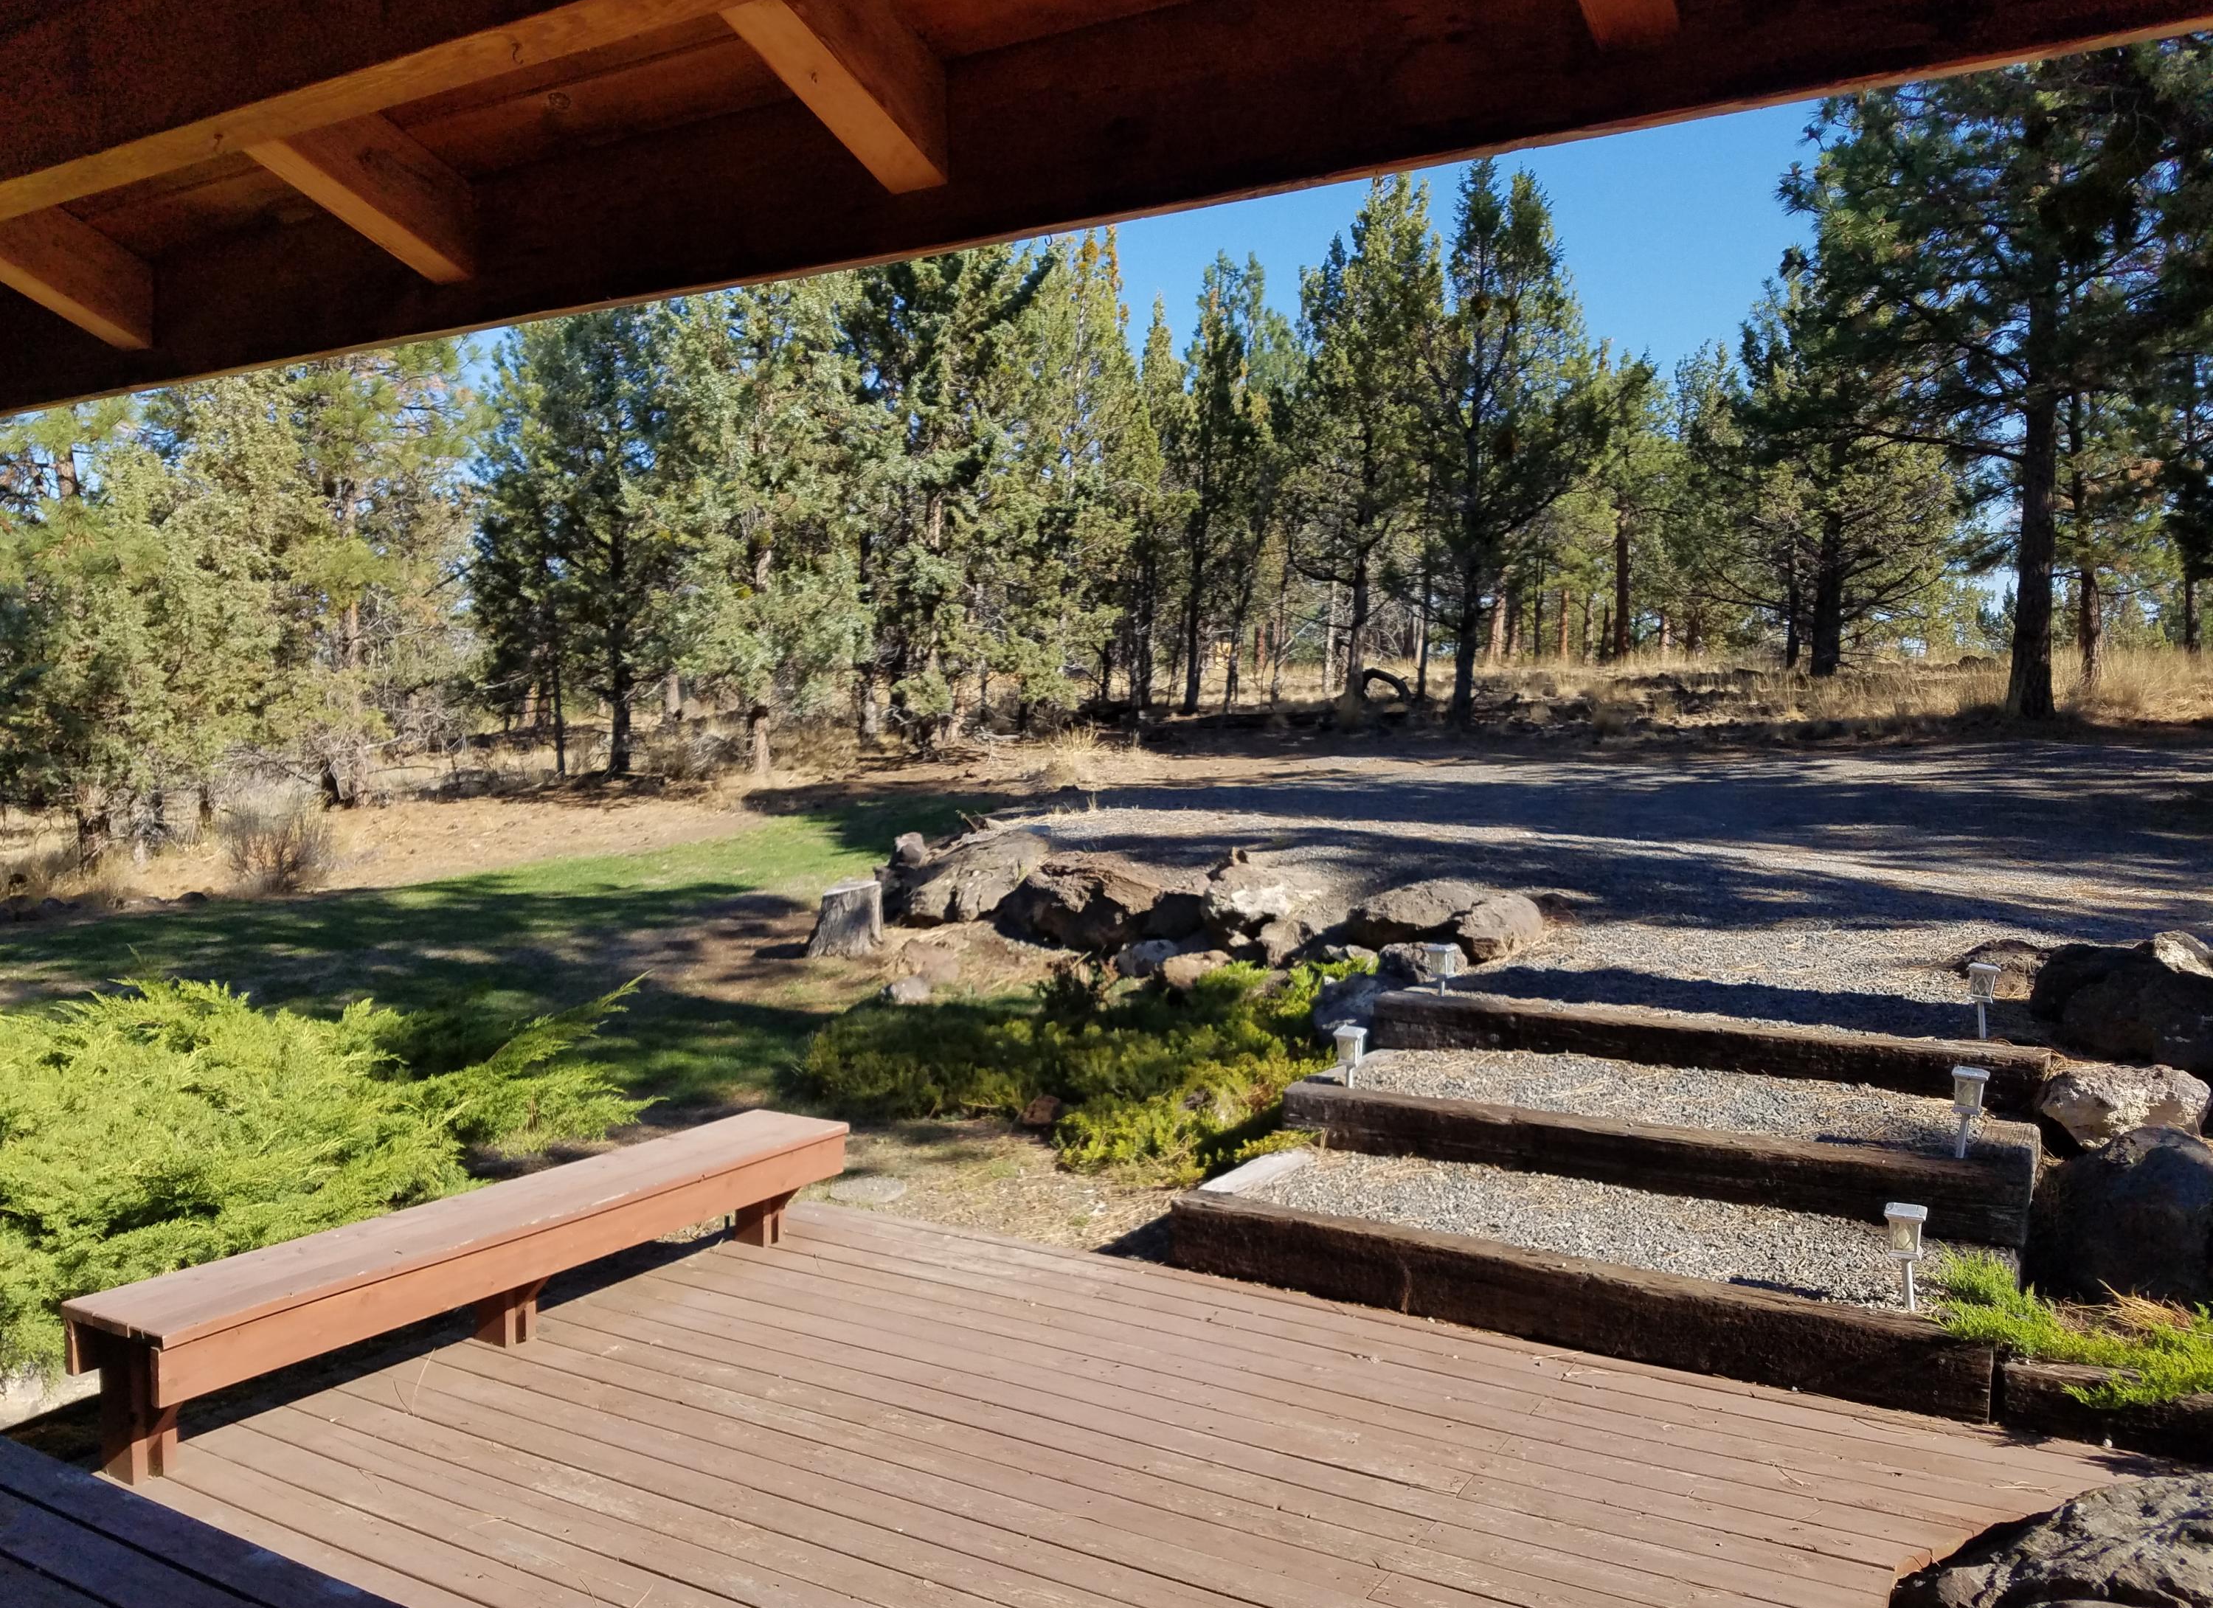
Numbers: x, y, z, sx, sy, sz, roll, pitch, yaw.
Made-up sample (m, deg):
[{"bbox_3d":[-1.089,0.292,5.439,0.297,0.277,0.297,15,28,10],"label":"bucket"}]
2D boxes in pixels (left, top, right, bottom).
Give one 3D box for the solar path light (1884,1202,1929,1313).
[{"bbox_3d":[2.214,1.255,4.600,0.110,0.295,0.110,1,3,32],"label":"solar path light"}]

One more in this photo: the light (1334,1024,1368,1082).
[{"bbox_3d":[0.964,0.995,6.550,0.108,0.240,0.108,1,3,32],"label":"light"}]

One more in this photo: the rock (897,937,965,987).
[{"bbox_3d":[-1.161,1.030,11.000,0.450,0.300,0.380,0,2,-6],"label":"rock"}]

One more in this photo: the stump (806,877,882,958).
[{"bbox_3d":[-1.891,0.830,12.000,0.530,0.550,0.530,-1,3,-9],"label":"stump"}]

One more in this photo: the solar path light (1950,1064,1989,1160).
[{"bbox_3d":[2.821,1.010,5.430,0.112,0.304,0.112,1,3,32],"label":"solar path light"}]

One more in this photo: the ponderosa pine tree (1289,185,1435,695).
[{"bbox_3d":[4.510,-6.470,29.000,2.650,9.300,2.650,0,3,9],"label":"ponderosa pine tree"}]

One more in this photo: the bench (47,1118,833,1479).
[{"bbox_3d":[-1.750,1.403,5.041,0.447,0.423,2.443,1,3,32],"label":"bench"}]

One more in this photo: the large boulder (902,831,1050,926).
[{"bbox_3d":[-1.038,0.581,13.300,1.150,0.650,0.900,0,2,-4],"label":"large boulder"}]

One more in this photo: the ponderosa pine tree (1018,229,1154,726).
[{"bbox_3d":[-0.337,-5.490,27.000,2.600,8.500,2.600,0,2,-1],"label":"ponderosa pine tree"}]

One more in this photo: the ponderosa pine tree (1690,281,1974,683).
[{"bbox_3d":[13.527,-6.078,31.000,4.600,7.100,4.600,1,3,23],"label":"ponderosa pine tree"}]

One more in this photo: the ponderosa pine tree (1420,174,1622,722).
[{"bbox_3d":[6.629,-5.802,26.500,3.100,8.900,3.100,0,3,14],"label":"ponderosa pine tree"}]

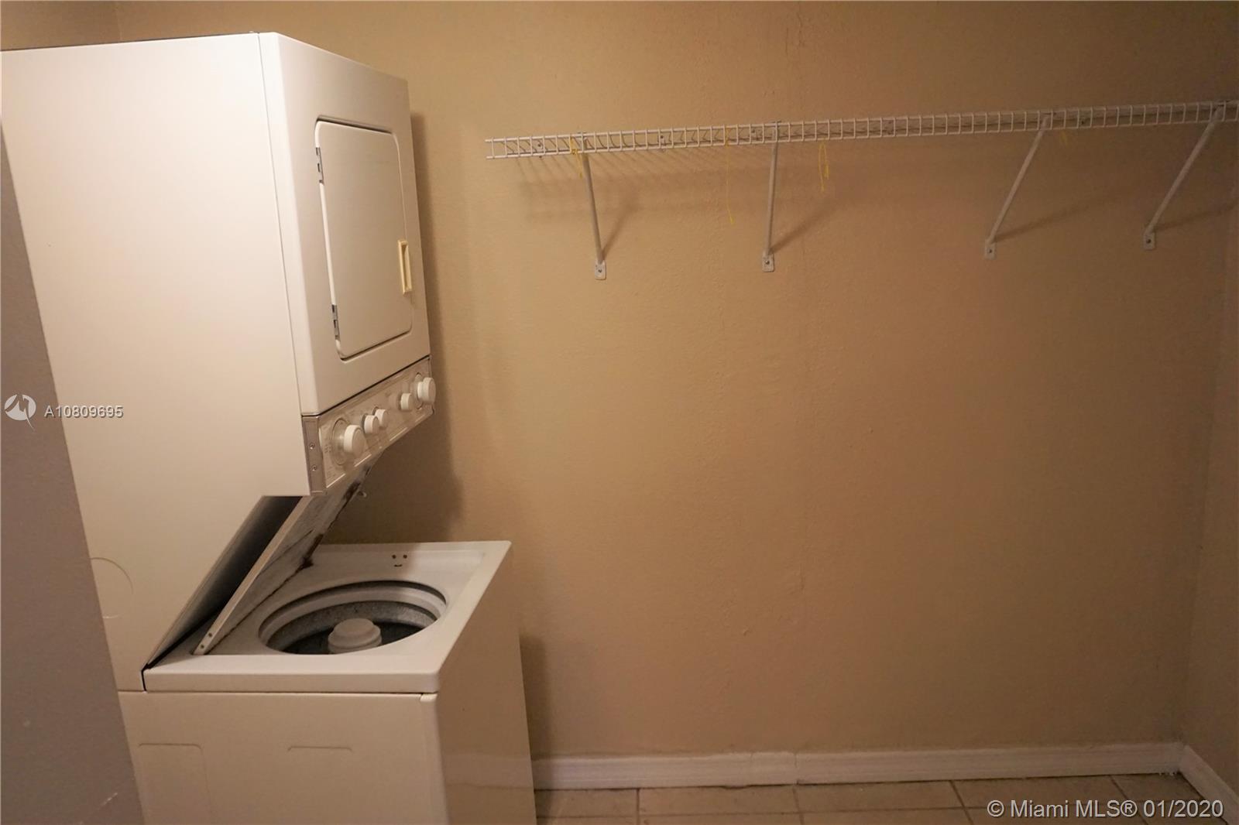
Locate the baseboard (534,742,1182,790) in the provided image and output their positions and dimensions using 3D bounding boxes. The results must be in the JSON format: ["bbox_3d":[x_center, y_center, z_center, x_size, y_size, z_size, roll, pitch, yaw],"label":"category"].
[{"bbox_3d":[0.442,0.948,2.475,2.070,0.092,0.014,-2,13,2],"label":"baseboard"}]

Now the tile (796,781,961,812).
[{"bbox_3d":[0.669,1.002,2.417,0.409,0.010,0.113,-2,13,2],"label":"tile"}]

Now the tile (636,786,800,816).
[{"bbox_3d":[0.256,1.020,2.433,0.409,0.010,0.113,-2,13,2],"label":"tile"}]

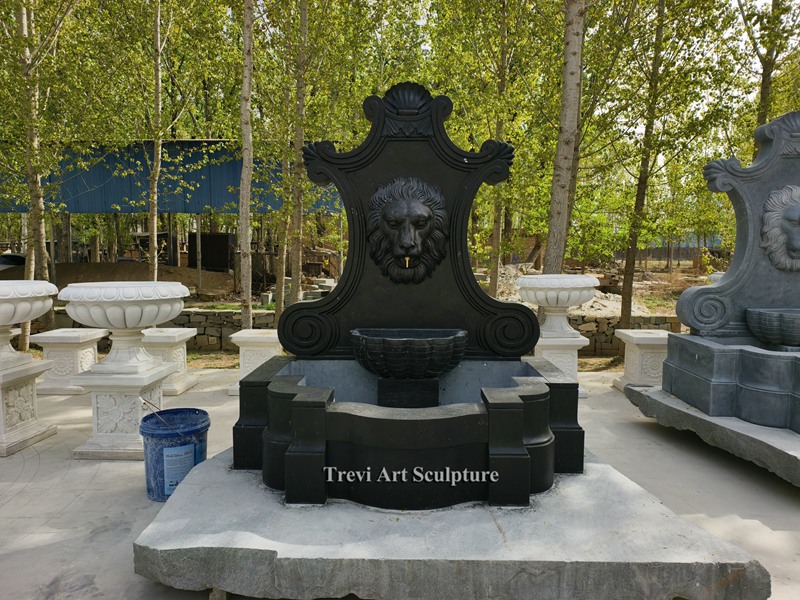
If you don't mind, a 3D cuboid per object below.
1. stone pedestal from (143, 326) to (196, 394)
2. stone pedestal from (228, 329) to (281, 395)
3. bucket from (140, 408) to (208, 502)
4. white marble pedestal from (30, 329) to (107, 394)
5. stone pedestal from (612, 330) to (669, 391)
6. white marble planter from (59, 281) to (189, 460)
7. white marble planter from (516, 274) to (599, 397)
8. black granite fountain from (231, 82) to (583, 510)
[{"bbox_3d":[-2.080,0.537,4.692,0.436,0.499,0.436,0,5,2],"label":"stone pedestal"},{"bbox_3d":[-1.216,0.537,4.666,0.436,0.499,0.436,0,5,-3],"label":"stone pedestal"},{"bbox_3d":[-1.127,0.779,2.697,0.326,0.371,0.326,0,5,0],"label":"bucket"},{"bbox_3d":[-2.903,0.538,4.719,0.436,0.499,0.436,0,5,0],"label":"white marble pedestal"},{"bbox_3d":[2.112,0.543,4.485,0.436,0.499,0.436,0,5,3],"label":"stone pedestal"},{"bbox_3d":[-1.670,0.412,3.262,0.692,1.003,0.692,0,5,2],"label":"white marble planter"},{"bbox_3d":[1.309,0.291,4.499,0.692,1.003,0.692,0,5,-3],"label":"white marble planter"},{"bbox_3d":[0.047,-0.190,2.766,1.775,2.106,1.134,0,5,1],"label":"black granite fountain"}]

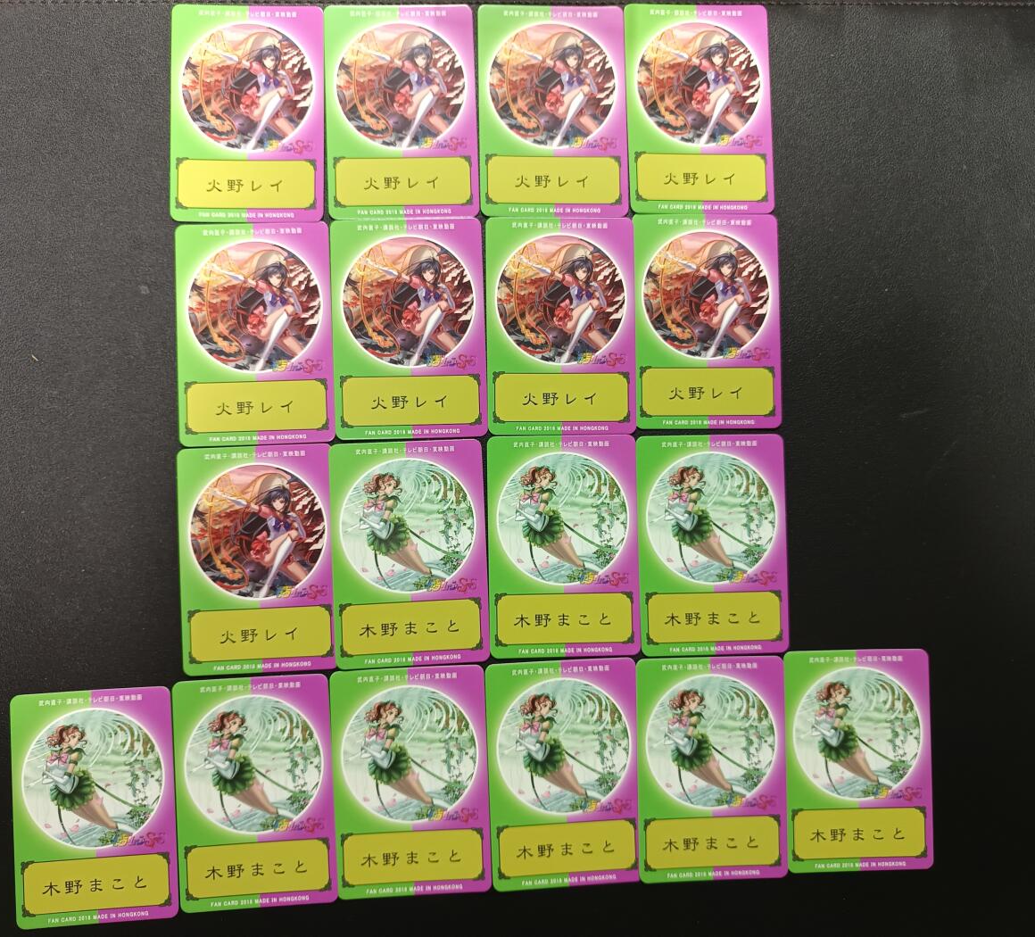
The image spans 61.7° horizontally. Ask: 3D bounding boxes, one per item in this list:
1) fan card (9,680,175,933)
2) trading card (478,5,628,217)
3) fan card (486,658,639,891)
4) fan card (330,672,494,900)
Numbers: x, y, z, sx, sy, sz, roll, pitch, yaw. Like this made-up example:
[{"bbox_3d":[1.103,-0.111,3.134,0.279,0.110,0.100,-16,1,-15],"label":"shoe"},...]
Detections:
[{"bbox_3d":[-0.161,0.129,0.330,0.060,0.001,0.087,-3,88,-3],"label":"fan card"},{"bbox_3d":[0.015,-0.146,0.354,0.060,0.001,0.088,-1,88,-3],"label":"trading card"},{"bbox_3d":[0.019,0.121,0.343,0.060,0.001,0.088,-2,88,-3],"label":"fan card"},{"bbox_3d":[-0.041,0.123,0.339,0.060,0.001,0.088,-2,88,-3],"label":"fan card"}]

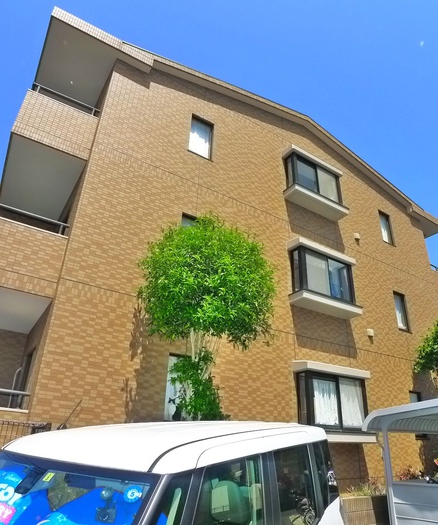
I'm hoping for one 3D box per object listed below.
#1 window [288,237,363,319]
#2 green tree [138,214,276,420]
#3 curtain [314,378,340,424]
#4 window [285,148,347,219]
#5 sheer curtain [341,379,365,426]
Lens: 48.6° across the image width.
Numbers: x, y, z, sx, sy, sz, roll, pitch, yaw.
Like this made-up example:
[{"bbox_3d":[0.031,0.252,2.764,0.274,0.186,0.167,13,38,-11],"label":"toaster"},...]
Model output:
[{"bbox_3d":[2.471,0.420,11.267,1.880,1.520,0.480,18,-30,-27],"label":"window"},{"bbox_3d":[-0.226,1.050,7.573,2.300,4.100,2.200,18,-30,-27],"label":"green tree"},{"bbox_3d":[2.141,2.775,9.639,0.700,1.000,0.100,18,-30,-27],"label":"curtain"},{"bbox_3d":[2.537,-2.029,12.703,1.880,1.500,0.480,18,-30,-27],"label":"window"},{"bbox_3d":[2.765,2.923,10.066,0.700,1.000,0.100,18,-30,-27],"label":"sheer curtain"}]

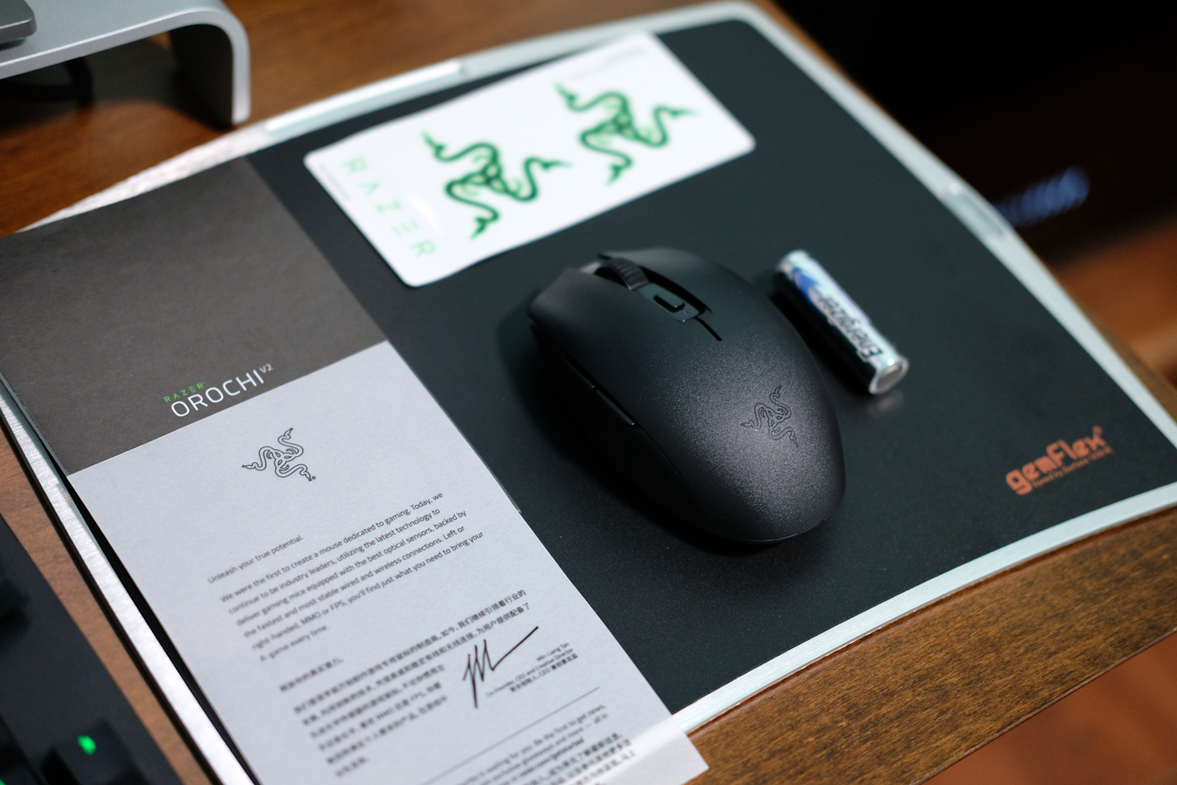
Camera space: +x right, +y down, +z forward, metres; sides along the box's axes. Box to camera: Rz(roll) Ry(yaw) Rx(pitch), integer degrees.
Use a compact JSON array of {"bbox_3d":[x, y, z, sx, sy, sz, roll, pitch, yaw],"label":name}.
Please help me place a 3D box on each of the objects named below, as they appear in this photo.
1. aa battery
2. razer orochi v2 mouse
[{"bbox_3d":[0.077,-0.022,0.533,0.015,0.015,0.050,-21,58,-25],"label":"aa battery"},{"bbox_3d":[0.033,-0.006,0.496,0.060,0.038,0.108,-26,61,-28],"label":"razer orochi v2 mouse"}]

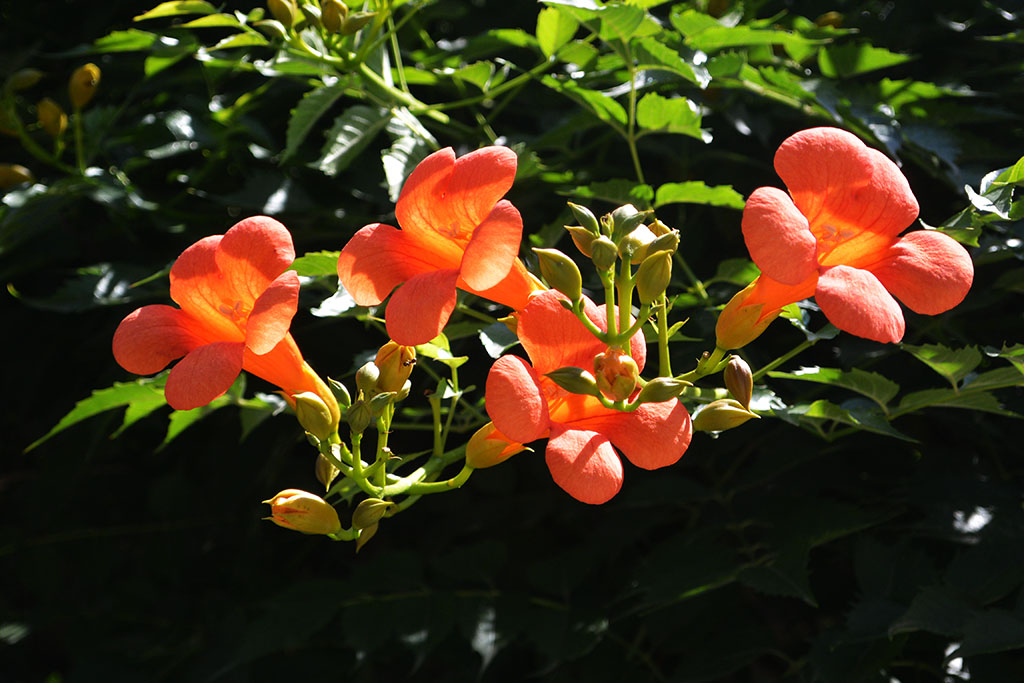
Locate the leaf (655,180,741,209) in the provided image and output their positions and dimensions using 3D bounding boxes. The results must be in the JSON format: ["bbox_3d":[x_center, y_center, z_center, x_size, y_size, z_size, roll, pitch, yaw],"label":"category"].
[{"bbox_3d":[0.074,-0.058,0.910,0.036,0.008,0.019,4,27,8],"label":"leaf"}]

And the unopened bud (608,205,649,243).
[{"bbox_3d":[0.040,-0.041,0.795,0.011,0.015,0.011,28,12,0],"label":"unopened bud"}]

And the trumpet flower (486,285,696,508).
[{"bbox_3d":[0.026,0.021,0.820,0.070,0.071,0.050,0,-18,-32],"label":"trumpet flower"}]

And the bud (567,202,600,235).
[{"bbox_3d":[0.025,-0.042,0.790,0.007,0.015,0.007,-40,9,0],"label":"bud"}]

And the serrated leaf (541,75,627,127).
[{"bbox_3d":[0.030,-0.102,0.970,0.040,0.011,0.024,32,24,-12],"label":"serrated leaf"}]

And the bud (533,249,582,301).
[{"bbox_3d":[0.015,-0.022,0.760,0.011,0.021,0.011,-36,6,0],"label":"bud"}]

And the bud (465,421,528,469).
[{"bbox_3d":[-0.005,0.038,0.840,0.024,0.013,0.013,-25,0,30],"label":"bud"}]

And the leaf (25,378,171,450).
[{"bbox_3d":[-0.158,0.028,0.880,0.058,0.013,0.028,-23,12,-9],"label":"leaf"}]

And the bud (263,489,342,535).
[{"bbox_3d":[-0.071,0.058,0.780,0.028,0.013,0.013,14,0,-6],"label":"bud"}]

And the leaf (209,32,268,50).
[{"bbox_3d":[-0.113,-0.124,0.950,0.027,0.007,0.018,-7,20,-18],"label":"leaf"}]

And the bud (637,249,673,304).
[{"bbox_3d":[0.051,-0.023,0.830,0.012,0.021,0.012,25,6,-5],"label":"bud"}]

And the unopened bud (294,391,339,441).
[{"bbox_3d":[-0.073,0.028,0.865,0.013,0.021,0.013,-39,6,-4],"label":"unopened bud"}]

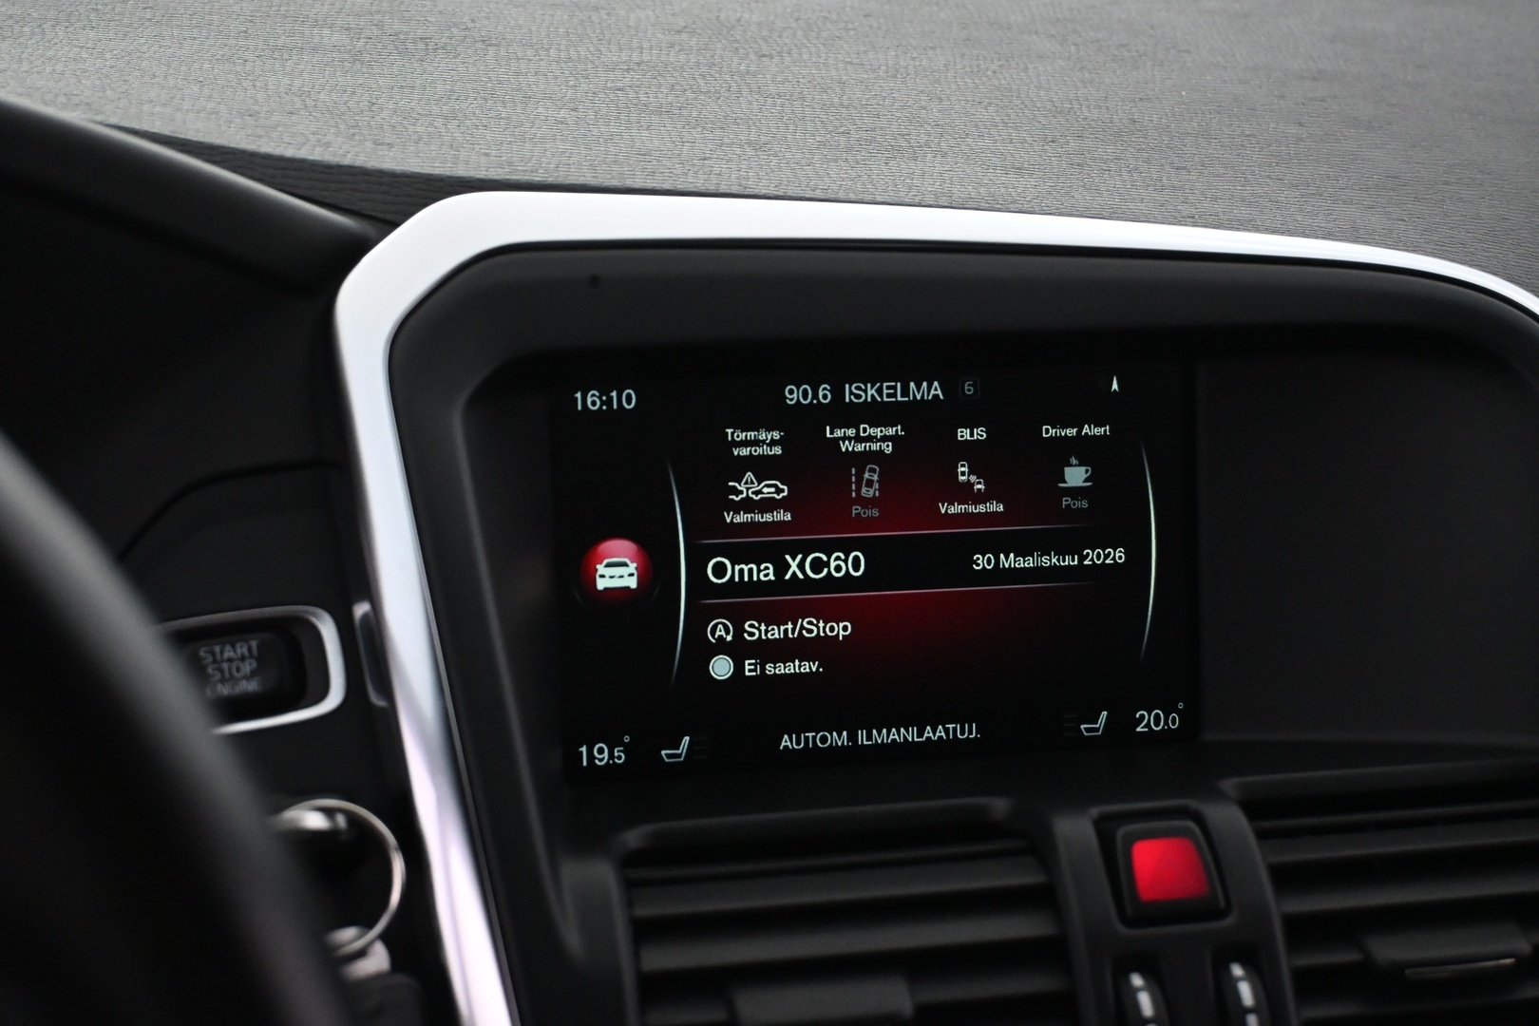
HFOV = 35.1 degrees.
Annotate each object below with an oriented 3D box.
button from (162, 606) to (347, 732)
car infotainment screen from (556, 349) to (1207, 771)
[{"bbox_3d":[-0.121,0.036,0.547,0.049,0.026,0.008,-6,7,-19],"label":"button"},{"bbox_3d":[0.025,0.012,0.579,0.153,0.091,0.008,-2,3,-10],"label":"car infotainment screen"}]

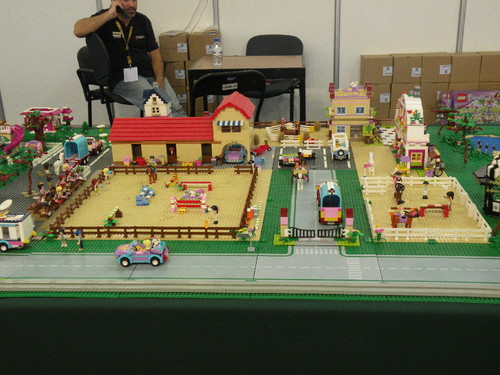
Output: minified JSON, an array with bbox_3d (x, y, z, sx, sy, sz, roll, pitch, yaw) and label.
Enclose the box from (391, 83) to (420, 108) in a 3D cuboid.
[{"bbox_3d":[1.270,-0.770,5.005,0.228,0.209,0.185,0,20,5],"label":"box"}]

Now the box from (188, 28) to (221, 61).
[{"bbox_3d":[-0.363,-1.155,4.985,0.231,0.206,0.190,0,20,5],"label":"box"}]

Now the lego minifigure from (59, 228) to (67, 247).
[{"bbox_3d":[-0.431,0.114,1.393,0.020,0.044,0.015,5,21,19],"label":"lego minifigure"}]

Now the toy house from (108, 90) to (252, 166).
[{"bbox_3d":[-0.217,-0.197,1.998,0.462,0.201,0.172,0,20,5],"label":"toy house"}]

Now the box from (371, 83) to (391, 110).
[{"bbox_3d":[1.037,-0.766,5.008,0.225,0.209,0.190,0,20,5],"label":"box"}]

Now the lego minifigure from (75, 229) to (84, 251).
[{"bbox_3d":[-0.387,0.118,1.371,0.020,0.048,0.018,-7,21,-13],"label":"lego minifigure"}]

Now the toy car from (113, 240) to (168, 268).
[{"bbox_3d":[-0.233,0.137,1.304,0.115,0.053,0.049,-1,20,3],"label":"toy car"}]

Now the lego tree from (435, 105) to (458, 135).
[{"bbox_3d":[0.696,-0.240,2.160,0.083,0.109,0.072,0,20,5],"label":"lego tree"}]

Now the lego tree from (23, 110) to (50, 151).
[{"bbox_3d":[-0.750,-0.202,2.144,0.088,0.142,0.080,0,20,5],"label":"lego tree"}]

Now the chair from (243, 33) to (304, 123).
[{"bbox_3d":[0.175,-0.740,4.740,0.510,0.820,0.570,2,20,11],"label":"chair"}]

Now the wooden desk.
[{"bbox_3d":[0.012,-0.563,4.537,0.800,0.740,0.615,0,20,5],"label":"wooden desk"}]

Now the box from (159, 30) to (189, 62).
[{"bbox_3d":[-0.604,-1.168,5.050,0.228,0.209,0.185,0,20,5],"label":"box"}]

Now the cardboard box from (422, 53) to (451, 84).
[{"bbox_3d":[1.491,-0.966,4.912,0.228,0.209,0.185,0,20,5],"label":"cardboard box"}]

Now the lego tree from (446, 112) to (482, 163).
[{"bbox_3d":[0.651,-0.147,1.853,0.100,0.150,0.095,0,20,5],"label":"lego tree"}]

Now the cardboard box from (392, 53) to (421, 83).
[{"bbox_3d":[1.264,-0.966,4.933,0.228,0.209,0.185,0,20,5],"label":"cardboard box"}]

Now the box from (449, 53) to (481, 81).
[{"bbox_3d":[1.710,-0.960,4.873,0.227,0.206,0.190,0,20,5],"label":"box"}]

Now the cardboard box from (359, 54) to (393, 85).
[{"bbox_3d":[1.032,-0.961,4.936,0.224,0.206,0.190,0,20,5],"label":"cardboard box"}]

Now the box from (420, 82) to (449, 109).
[{"bbox_3d":[1.486,-0.766,4.966,0.225,0.209,0.190,0,20,5],"label":"box"}]

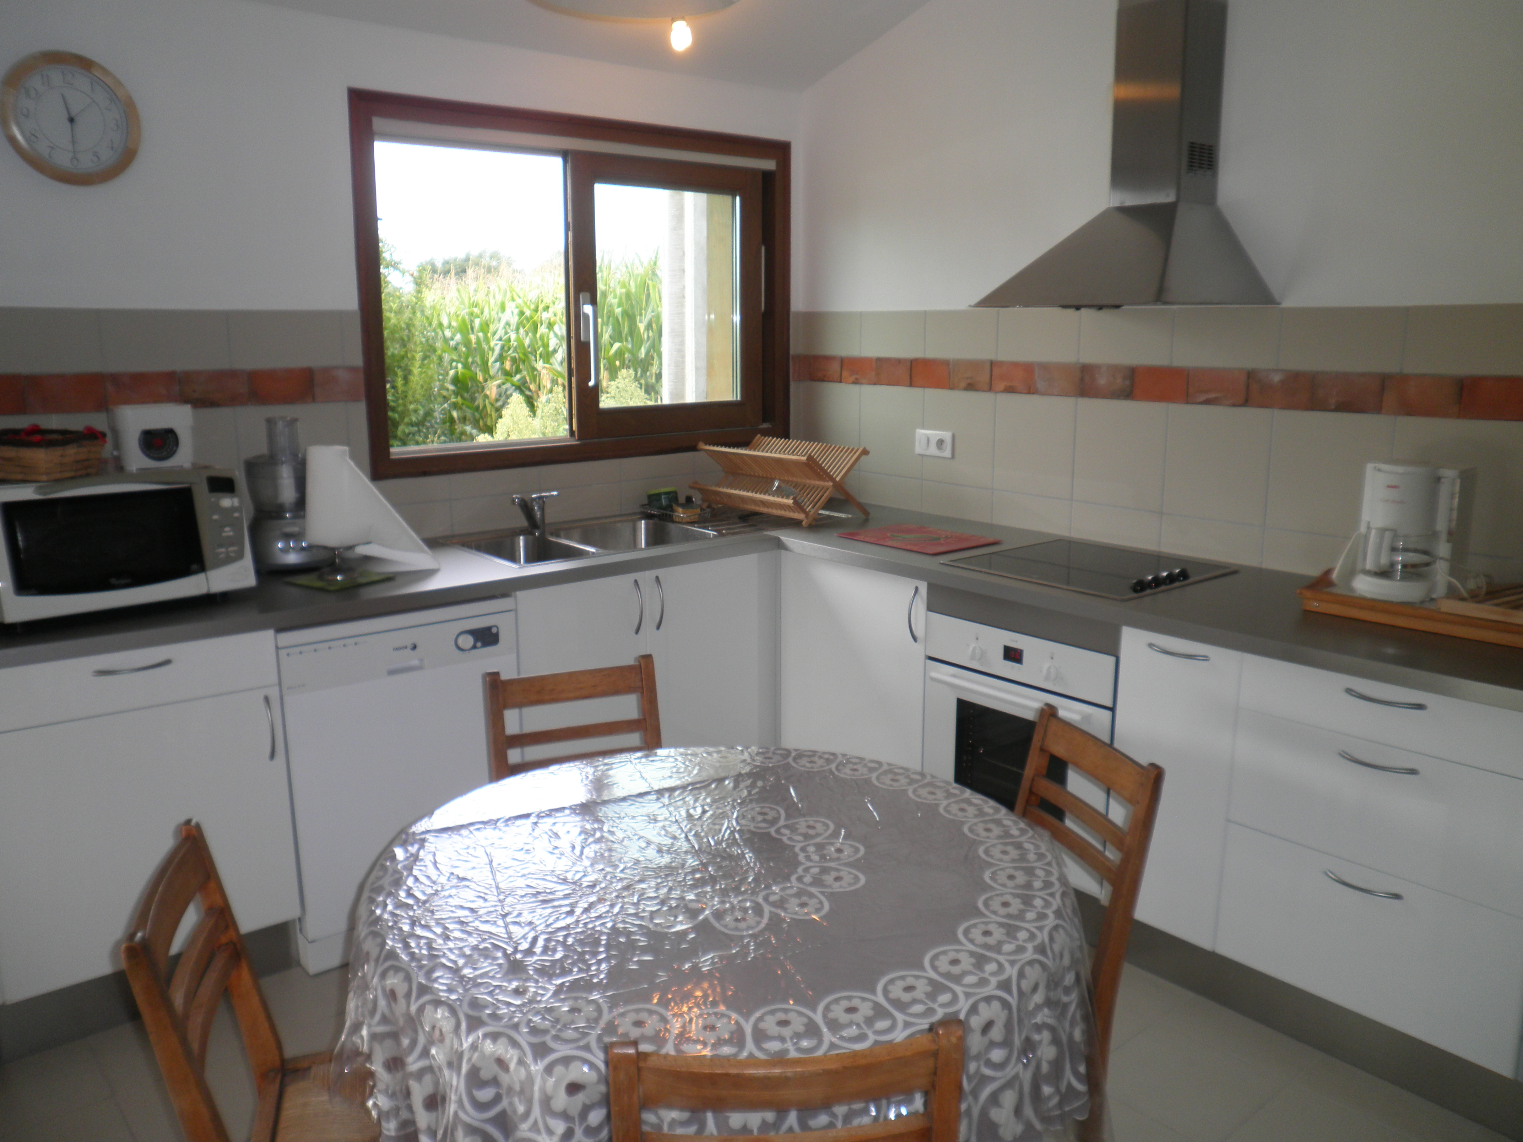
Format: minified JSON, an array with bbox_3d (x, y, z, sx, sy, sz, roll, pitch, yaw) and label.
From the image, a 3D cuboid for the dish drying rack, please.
[{"bbox_3d":[0.070,-0.324,4.055,0.345,0.235,0.530,-10,15,-39],"label":"dish drying rack"}]

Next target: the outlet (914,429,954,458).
[{"bbox_3d":[0.596,-0.441,3.965,0.013,0.083,0.160,-10,15,-39],"label":"outlet"}]

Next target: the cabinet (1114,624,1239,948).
[{"bbox_3d":[1.163,0.464,2.849,0.580,0.725,0.298,-10,15,-39],"label":"cabinet"}]

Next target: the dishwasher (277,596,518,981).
[{"bbox_3d":[-1.038,0.472,3.054,0.599,0.846,0.594,-10,15,-39],"label":"dishwasher"}]

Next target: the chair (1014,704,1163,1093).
[{"bbox_3d":[0.379,0.710,1.995,0.460,0.845,0.410,-3,12,-18],"label":"chair"}]

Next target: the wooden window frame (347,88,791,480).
[{"bbox_3d":[-0.523,-0.903,3.723,1.607,1.076,0.101,-10,15,-39],"label":"wooden window frame"}]

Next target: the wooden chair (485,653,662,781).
[{"bbox_3d":[-0.308,0.644,2.234,0.403,0.846,0.463,-5,13,-21],"label":"wooden chair"}]

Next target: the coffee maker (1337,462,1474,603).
[{"bbox_3d":[1.463,-0.092,2.607,0.206,0.297,0.201,-11,16,-43],"label":"coffee maker"}]

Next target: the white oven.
[{"bbox_3d":[0.860,0.430,3.182,0.570,0.622,0.597,-10,15,-39],"label":"white oven"}]

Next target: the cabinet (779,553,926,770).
[{"bbox_3d":[0.475,0.296,3.639,0.580,0.725,0.610,-10,15,-39],"label":"cabinet"}]

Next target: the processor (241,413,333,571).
[{"bbox_3d":[-1.282,-0.212,3.081,0.225,0.398,0.225,-7,14,-30],"label":"processor"}]

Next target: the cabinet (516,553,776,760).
[{"bbox_3d":[-0.472,0.342,3.517,0.876,0.806,0.584,-10,15,-39],"label":"cabinet"}]

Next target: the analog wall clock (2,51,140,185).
[{"bbox_3d":[-1.615,-1.062,2.688,0.298,0.302,0.040,-10,15,-39],"label":"analog wall clock"}]

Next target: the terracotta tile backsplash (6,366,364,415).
[{"bbox_3d":[-1.461,-0.475,2.981,0.886,0.095,0.020,-10,15,-39],"label":"terracotta tile backsplash"}]

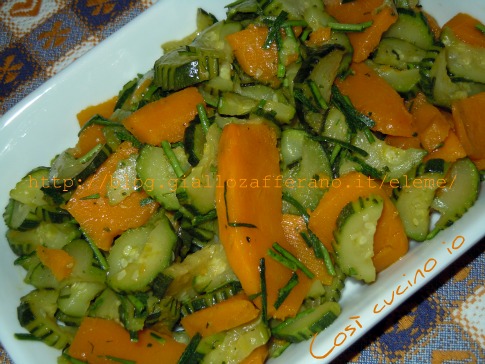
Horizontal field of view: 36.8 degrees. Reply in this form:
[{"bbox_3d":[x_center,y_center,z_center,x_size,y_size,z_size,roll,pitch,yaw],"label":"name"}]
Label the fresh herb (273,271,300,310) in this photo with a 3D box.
[{"bbox_3d":[0.023,0.057,0.380,0.003,0.003,0.021,29,69,16],"label":"fresh herb"}]

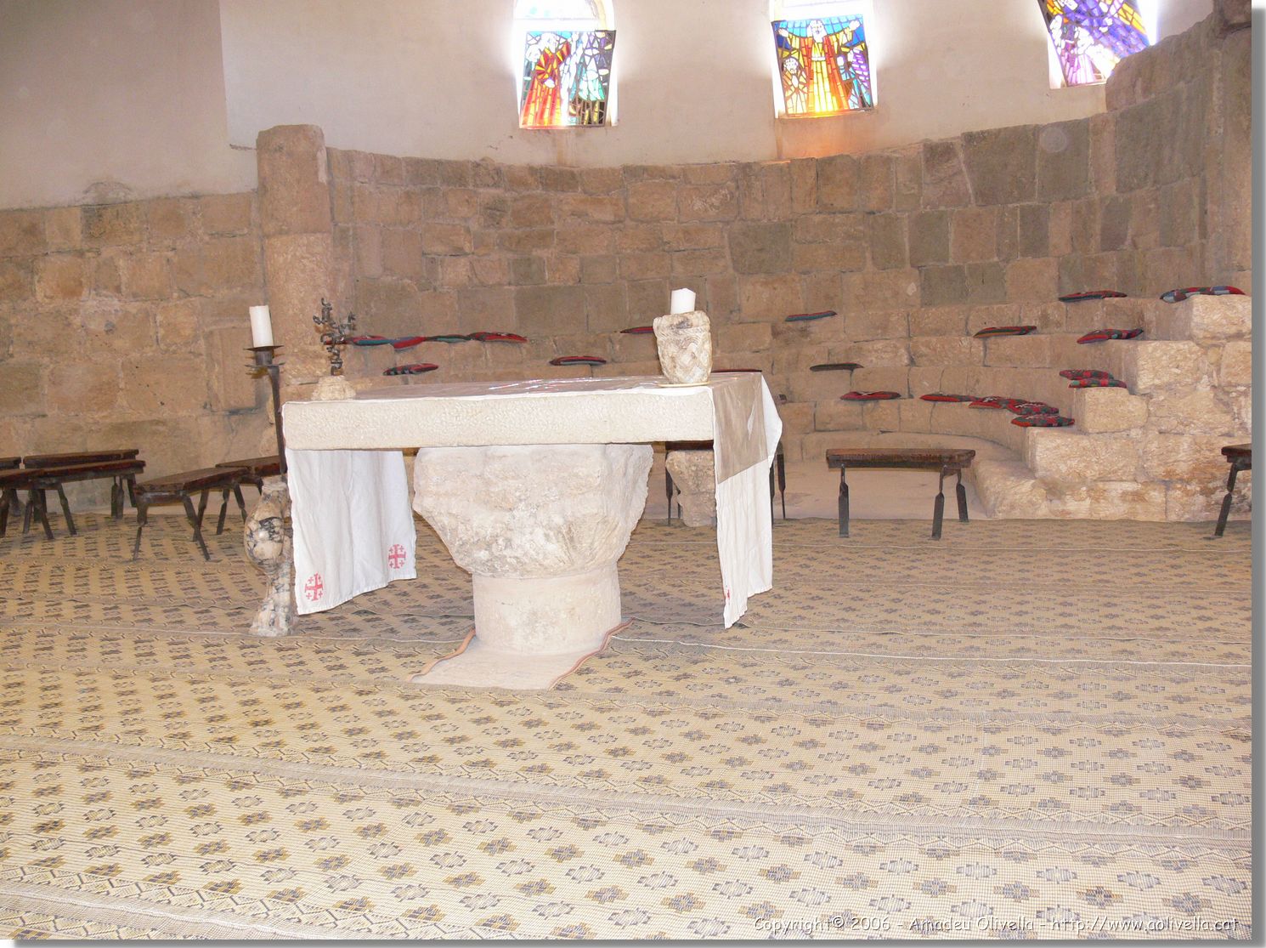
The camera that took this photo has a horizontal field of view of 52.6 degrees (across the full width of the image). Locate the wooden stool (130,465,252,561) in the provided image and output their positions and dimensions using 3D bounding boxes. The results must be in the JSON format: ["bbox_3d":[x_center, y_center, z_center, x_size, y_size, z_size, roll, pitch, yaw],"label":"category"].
[{"bbox_3d":[-2.571,0.233,7.492,0.504,0.445,0.734,0,8,18],"label":"wooden stool"}]

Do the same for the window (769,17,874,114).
[{"bbox_3d":[1.510,-3.224,10.148,0.721,0.740,0.052,0,36,18],"label":"window"}]

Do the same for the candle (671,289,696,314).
[{"bbox_3d":[0.189,-0.652,4.850,0.092,0.098,0.092,-3,8,0],"label":"candle"}]

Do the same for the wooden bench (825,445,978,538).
[{"bbox_3d":[1.502,0.095,7.201,0.806,0.448,0.550,0,8,18],"label":"wooden bench"}]

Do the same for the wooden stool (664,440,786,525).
[{"bbox_3d":[0.543,0.063,7.662,0.688,0.472,0.380,0,8,18],"label":"wooden stool"}]

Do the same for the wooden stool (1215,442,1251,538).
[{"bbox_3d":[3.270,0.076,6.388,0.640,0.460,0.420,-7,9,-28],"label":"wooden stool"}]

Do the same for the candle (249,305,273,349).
[{"bbox_3d":[-1.580,-0.625,5.450,0.085,0.172,0.085,-3,8,0],"label":"candle"}]

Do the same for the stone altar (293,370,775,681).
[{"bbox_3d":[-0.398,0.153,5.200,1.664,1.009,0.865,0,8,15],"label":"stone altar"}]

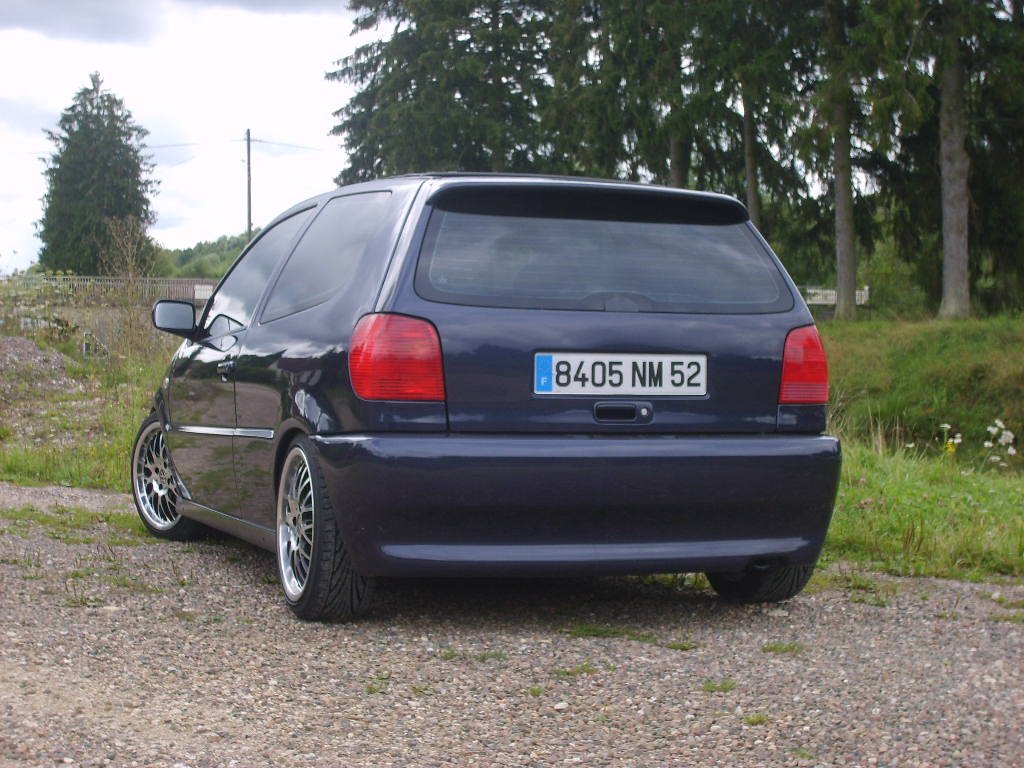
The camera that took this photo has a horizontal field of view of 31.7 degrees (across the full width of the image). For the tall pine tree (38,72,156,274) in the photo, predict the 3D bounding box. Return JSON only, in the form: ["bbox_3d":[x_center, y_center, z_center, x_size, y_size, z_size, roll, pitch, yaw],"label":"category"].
[{"bbox_3d":[-17.228,-8.458,75.000,4.800,8.980,4.800,0,1,0],"label":"tall pine tree"}]

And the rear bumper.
[{"bbox_3d":[0.256,0.333,5.133,1.620,0.390,0.380,1,1,-20],"label":"rear bumper"}]

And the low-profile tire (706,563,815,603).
[{"bbox_3d":[0.763,0.417,5.755,0.205,0.565,0.565,1,1,-20],"label":"low-profile tire"}]

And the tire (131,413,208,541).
[{"bbox_3d":[-1.376,0.369,7.559,0.205,0.565,0.565,0,1,-42],"label":"tire"}]

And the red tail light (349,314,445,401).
[{"bbox_3d":[-0.310,-0.072,4.873,0.240,0.240,0.180,1,1,-20],"label":"red tail light"}]

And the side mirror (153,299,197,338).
[{"bbox_3d":[-1.239,-0.240,6.632,0.175,0.145,0.110,1,1,-20],"label":"side mirror"}]

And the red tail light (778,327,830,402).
[{"bbox_3d":[0.862,-0.061,5.309,0.240,0.240,0.180,1,1,-20],"label":"red tail light"}]

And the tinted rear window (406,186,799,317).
[{"bbox_3d":[0.261,-0.360,5.140,1.150,0.360,0.100,1,-26,-20],"label":"tinted rear window"}]

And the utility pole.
[{"bbox_3d":[-11.347,-7.370,78.000,0.200,7.350,0.200,0,1,0],"label":"utility pole"}]

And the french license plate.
[{"bbox_3d":[0.307,-0.026,5.006,0.520,0.110,0.015,1,-2,-20],"label":"french license plate"}]

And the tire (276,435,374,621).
[{"bbox_3d":[-0.535,0.404,5.271,0.205,0.565,0.565,1,1,-20],"label":"tire"}]

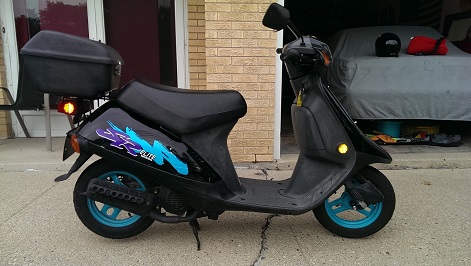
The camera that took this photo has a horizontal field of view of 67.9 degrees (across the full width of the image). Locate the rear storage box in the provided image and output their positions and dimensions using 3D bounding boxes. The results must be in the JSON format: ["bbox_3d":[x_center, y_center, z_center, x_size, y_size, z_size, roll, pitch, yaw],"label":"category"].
[{"bbox_3d":[-0.680,-0.305,1.571,0.360,0.255,0.355,5,9,-8],"label":"rear storage box"}]

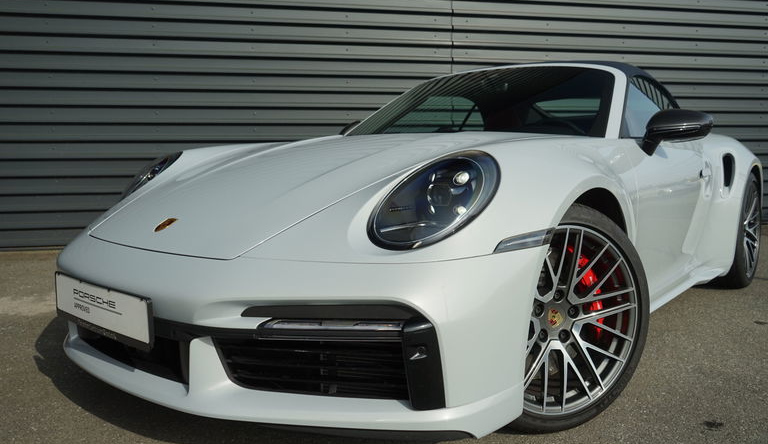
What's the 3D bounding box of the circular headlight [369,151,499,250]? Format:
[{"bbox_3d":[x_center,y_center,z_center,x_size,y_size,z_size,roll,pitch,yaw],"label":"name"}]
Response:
[{"bbox_3d":[0.133,-0.067,1.471,0.260,0.230,0.350,5,9,40],"label":"circular headlight"}]

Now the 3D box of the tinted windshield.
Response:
[{"bbox_3d":[0.402,-0.567,2.850,1.380,0.390,0.790,5,9,40],"label":"tinted windshield"}]

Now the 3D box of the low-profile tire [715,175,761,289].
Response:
[{"bbox_3d":[2.059,0.034,3.646,0.310,0.720,0.720,5,9,40],"label":"low-profile tire"}]

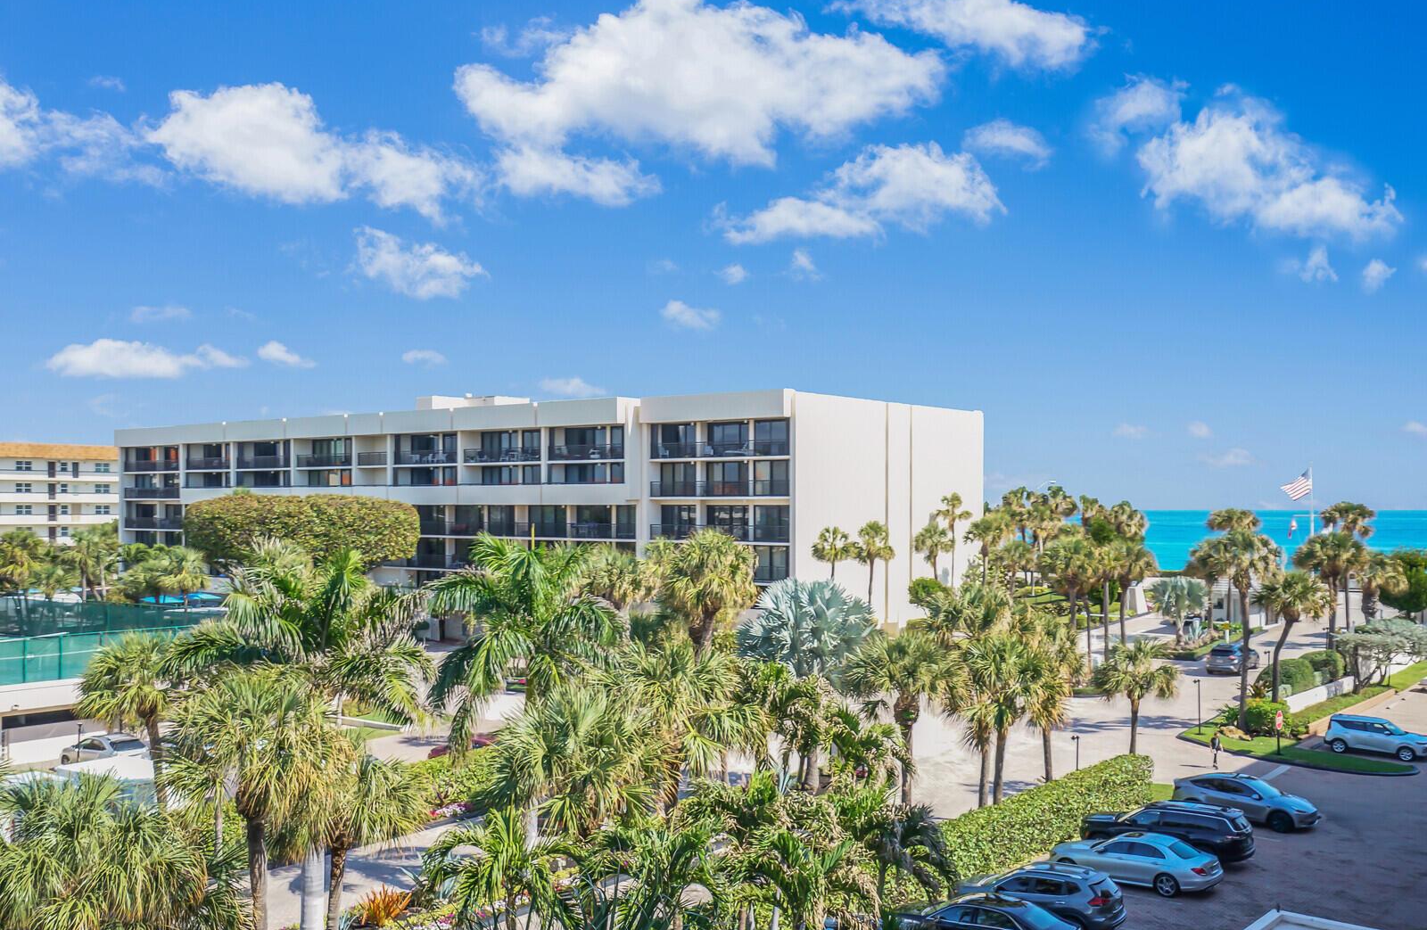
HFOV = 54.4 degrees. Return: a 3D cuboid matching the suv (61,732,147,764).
[{"bbox_3d":[-26.800,12.506,60.843,4.600,1.660,1.860,-1,-2,36],"label":"suv"}]

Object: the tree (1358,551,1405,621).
[{"bbox_3d":[50.033,9.836,103.745,3.590,6.580,3.590,0,-2,0],"label":"tree"}]

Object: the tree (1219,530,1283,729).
[{"bbox_3d":[26.050,8.084,67.281,3.100,9.830,3.100,0,-2,0],"label":"tree"}]

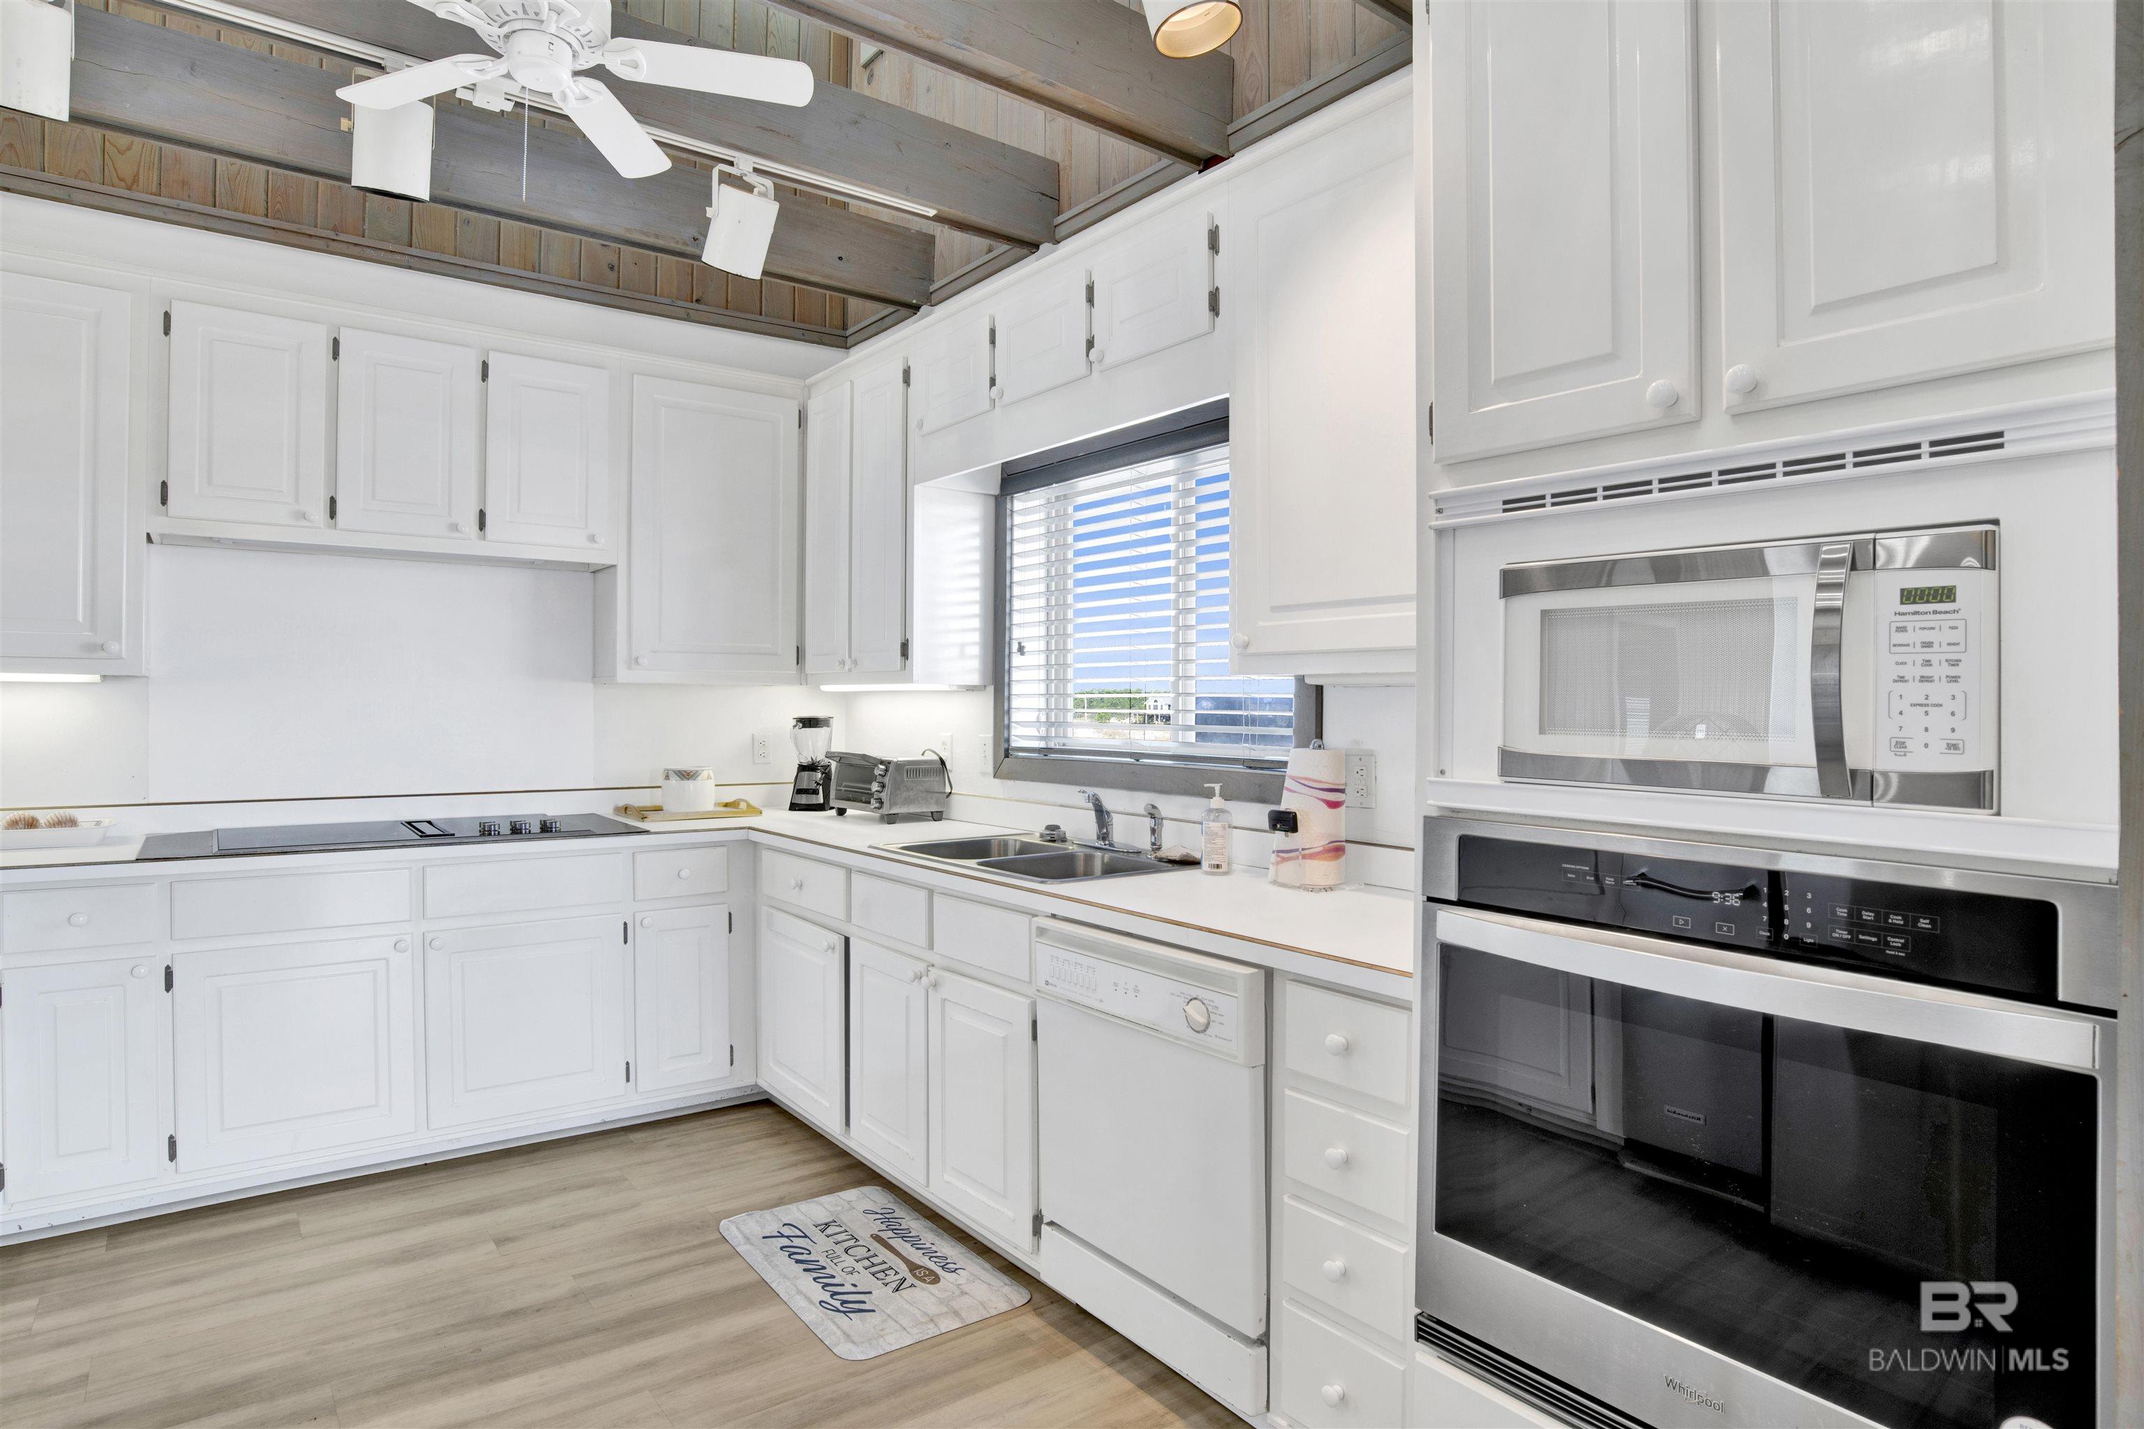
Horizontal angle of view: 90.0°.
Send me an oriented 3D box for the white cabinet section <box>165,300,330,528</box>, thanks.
[{"bbox_3d":[-2.377,-0.825,3.110,0.346,0.584,0.297,0,0,-34],"label":"white cabinet section"}]

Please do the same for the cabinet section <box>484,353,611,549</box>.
[{"bbox_3d":[-1.748,-0.832,3.538,0.351,0.589,0.297,0,0,-34],"label":"cabinet section"}]

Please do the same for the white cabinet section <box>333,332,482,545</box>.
[{"bbox_3d":[-2.064,-0.826,3.323,0.346,0.584,0.297,0,0,-34],"label":"white cabinet section"}]

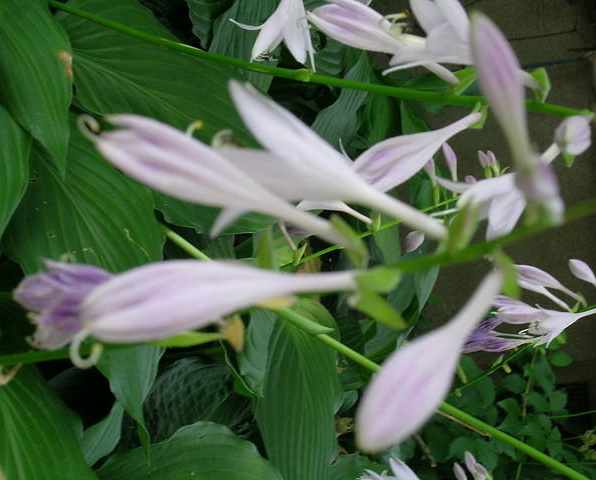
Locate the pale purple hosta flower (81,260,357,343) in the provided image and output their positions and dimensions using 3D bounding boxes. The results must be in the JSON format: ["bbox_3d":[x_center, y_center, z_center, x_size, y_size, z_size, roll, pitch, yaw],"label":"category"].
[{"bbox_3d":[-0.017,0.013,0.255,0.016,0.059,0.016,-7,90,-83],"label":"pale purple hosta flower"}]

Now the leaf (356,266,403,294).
[{"bbox_3d":[0.017,0.009,0.260,0.004,0.011,0.006,-9,90,-81],"label":"leaf"}]

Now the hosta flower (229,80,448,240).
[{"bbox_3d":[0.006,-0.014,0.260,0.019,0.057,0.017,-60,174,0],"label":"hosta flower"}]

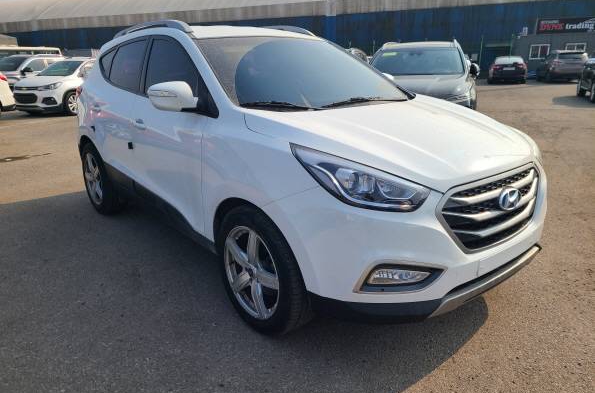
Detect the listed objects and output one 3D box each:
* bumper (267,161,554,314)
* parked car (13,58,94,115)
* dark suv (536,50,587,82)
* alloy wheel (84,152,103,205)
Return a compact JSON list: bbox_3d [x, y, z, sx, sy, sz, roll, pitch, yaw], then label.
[{"bbox_3d":[0.778,0.123,2.344,1.800,0.700,0.700,-14,21,-37],"label":"bumper"},{"bbox_3d":[-7.060,-3.670,14.590,1.780,1.650,4.250,5,18,20],"label":"parked car"},{"bbox_3d":[15.350,-7.600,26.050,1.870,1.680,4.580,4,17,17],"label":"dark suv"},{"bbox_3d":[-1.858,-0.177,4.260,0.180,0.490,0.490,-14,21,-37],"label":"alloy wheel"}]

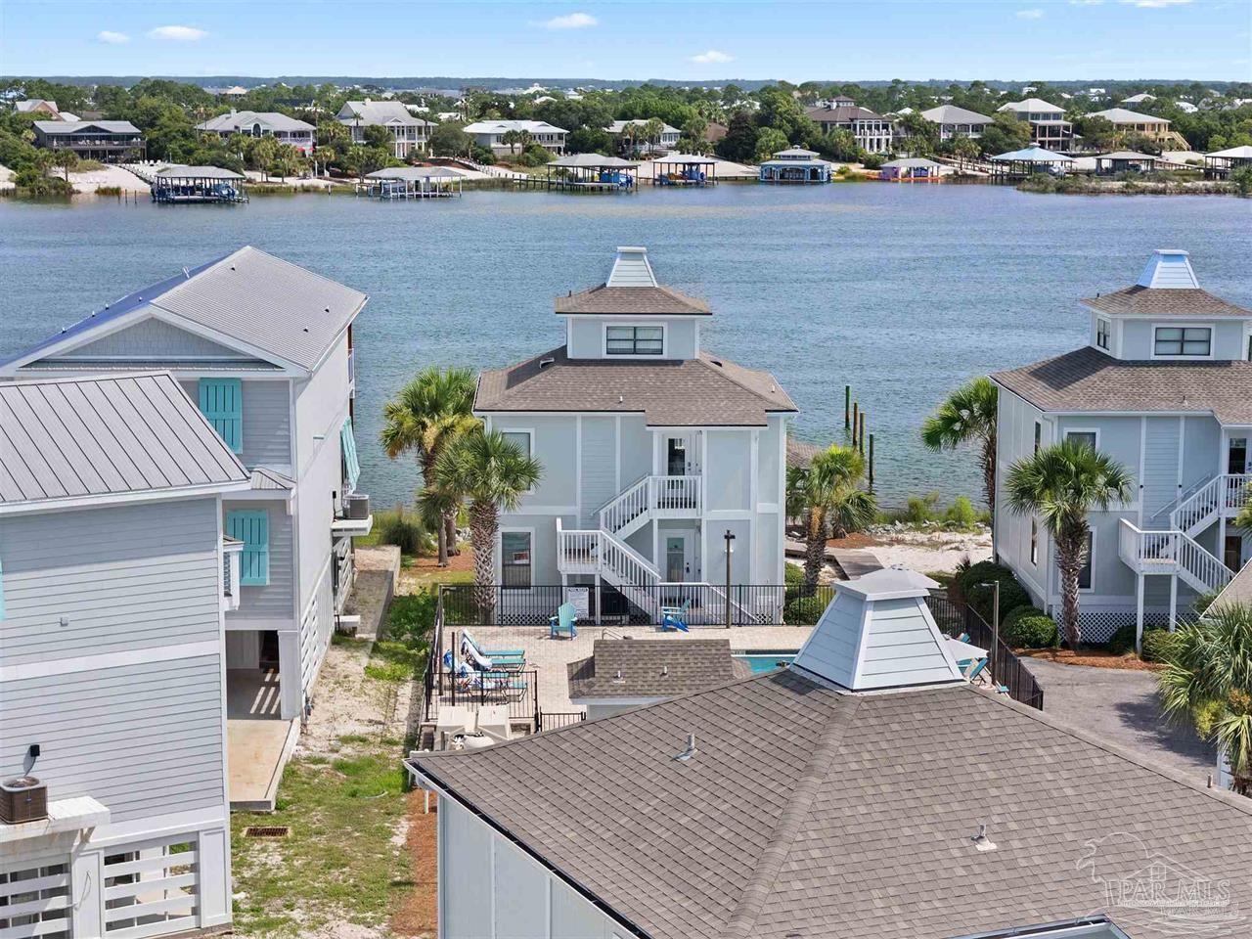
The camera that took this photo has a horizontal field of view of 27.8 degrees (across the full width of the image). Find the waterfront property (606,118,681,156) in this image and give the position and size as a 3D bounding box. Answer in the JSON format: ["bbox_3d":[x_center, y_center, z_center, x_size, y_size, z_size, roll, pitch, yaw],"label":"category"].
[{"bbox_3d":[3.433,-66.861,507.739,15.400,6.859,11.500,-2,9,-10],"label":"waterfront property"}]

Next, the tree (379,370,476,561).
[{"bbox_3d":[-6.855,-0.239,88.500,3.350,6.500,3.300,0,9,0],"label":"tree"}]

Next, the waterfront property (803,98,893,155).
[{"bbox_3d":[44.834,-69.753,512.353,16.000,11.401,15.000,-3,9,-18],"label":"waterfront property"}]

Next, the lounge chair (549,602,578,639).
[{"bbox_3d":[-1.780,4.337,71.999,0.770,0.960,0.860,2,9,16],"label":"lounge chair"}]

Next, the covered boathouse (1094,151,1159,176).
[{"bbox_3d":[97.506,-59.616,493.422,11.320,4.950,7.380,1,9,6],"label":"covered boathouse"}]

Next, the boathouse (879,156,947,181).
[{"bbox_3d":[53.688,-56.314,474.710,10.000,4.200,6.500,-3,9,-22],"label":"boathouse"}]

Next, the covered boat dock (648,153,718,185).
[{"bbox_3d":[10.389,-52.637,444.062,11.676,5.171,6.500,0,9,0],"label":"covered boat dock"}]

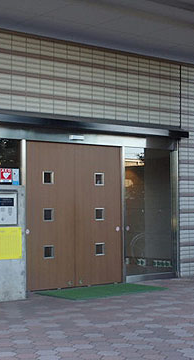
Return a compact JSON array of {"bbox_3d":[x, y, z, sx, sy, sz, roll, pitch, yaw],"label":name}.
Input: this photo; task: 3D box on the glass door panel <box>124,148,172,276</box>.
[{"bbox_3d":[0.807,0.509,11.476,1.022,1.997,0.040,2,-3,-40],"label":"glass door panel"}]

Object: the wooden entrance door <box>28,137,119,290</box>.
[{"bbox_3d":[-0.300,0.519,10.567,1.775,2.087,0.050,2,-3,-40],"label":"wooden entrance door"}]

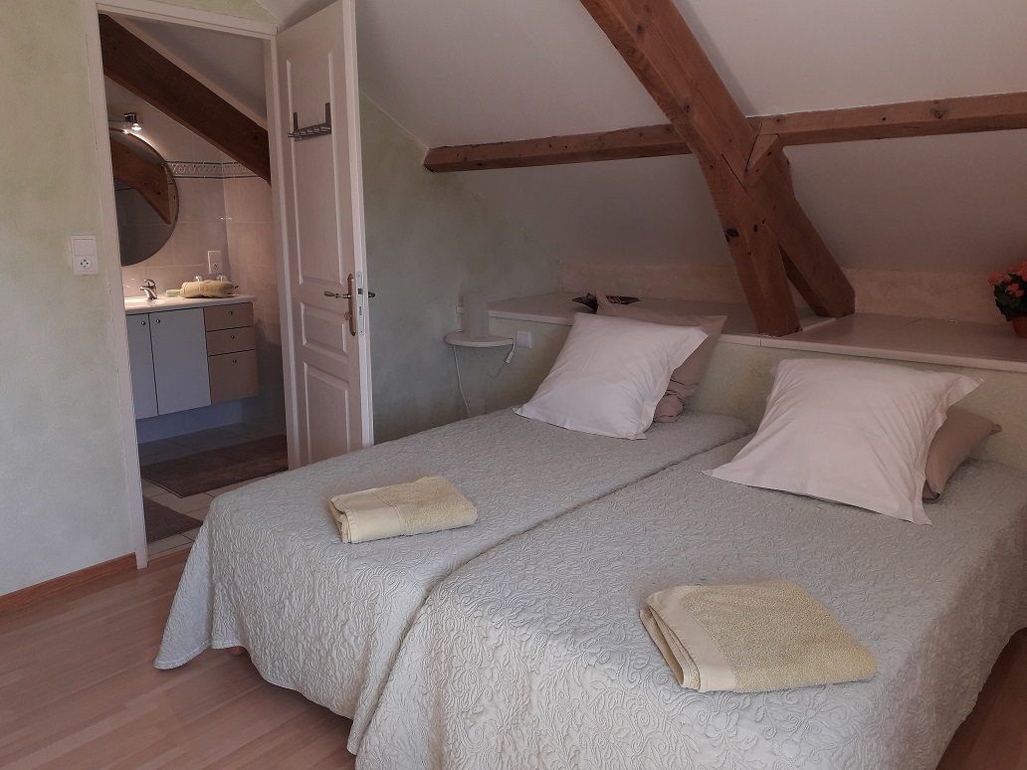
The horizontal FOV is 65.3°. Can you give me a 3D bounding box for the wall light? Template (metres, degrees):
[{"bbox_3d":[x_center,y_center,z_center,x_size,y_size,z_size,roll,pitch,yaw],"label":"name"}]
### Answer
[{"bbox_3d":[-2.186,-1.472,4.478,0.110,0.110,0.190,10,15,40],"label":"wall light"}]

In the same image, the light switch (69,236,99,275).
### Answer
[{"bbox_3d":[-1.495,-0.451,2.796,0.015,0.136,0.081,10,15,40],"label":"light switch"}]

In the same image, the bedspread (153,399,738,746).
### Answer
[{"bbox_3d":[-0.056,0.494,2.818,1.024,0.487,1.937,10,15,40],"label":"bedspread"}]

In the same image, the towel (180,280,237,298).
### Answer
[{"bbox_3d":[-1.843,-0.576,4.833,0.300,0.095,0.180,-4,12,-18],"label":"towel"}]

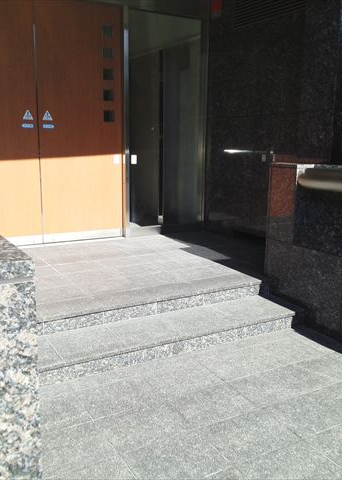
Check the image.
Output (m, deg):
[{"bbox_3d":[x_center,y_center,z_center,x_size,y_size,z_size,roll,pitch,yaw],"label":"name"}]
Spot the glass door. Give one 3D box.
[{"bbox_3d":[-0.034,-1.396,6.146,1.104,2.564,0.058,-6,13,-29],"label":"glass door"}]

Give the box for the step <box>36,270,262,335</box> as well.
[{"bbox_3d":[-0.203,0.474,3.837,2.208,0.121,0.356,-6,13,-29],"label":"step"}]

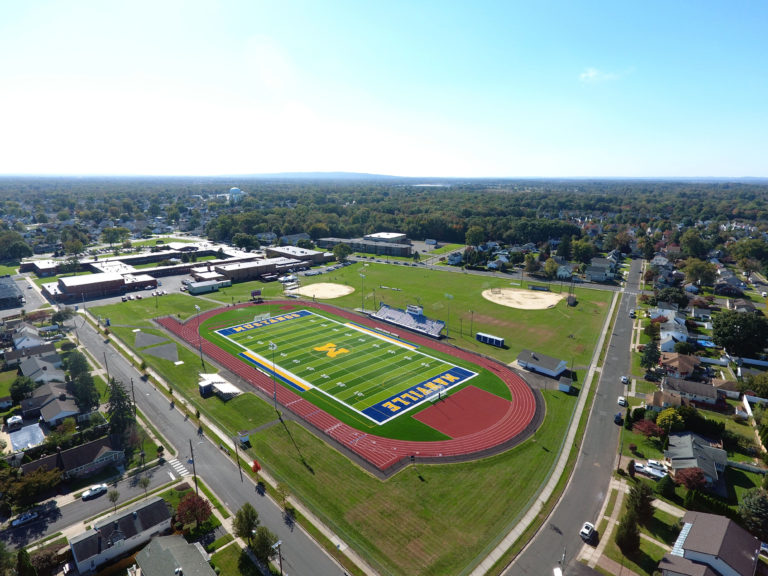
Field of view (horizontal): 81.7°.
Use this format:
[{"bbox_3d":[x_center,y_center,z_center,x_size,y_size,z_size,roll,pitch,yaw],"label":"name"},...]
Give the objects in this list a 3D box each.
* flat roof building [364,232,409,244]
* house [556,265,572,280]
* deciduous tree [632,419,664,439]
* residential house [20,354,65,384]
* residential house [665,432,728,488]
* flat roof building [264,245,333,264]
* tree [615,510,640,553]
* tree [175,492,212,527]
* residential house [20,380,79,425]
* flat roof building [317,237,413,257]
[{"bbox_3d":[1.750,-47.120,454.080,29.000,13.000,34.500,8,16,29],"label":"flat roof building"},{"bbox_3d":[132.910,-11.280,325.620,10.000,8.500,10.000,7,15,25],"label":"house"},{"bbox_3d":[74.804,39.401,125.289,7.900,4.500,7.900,0,14,0],"label":"deciduous tree"},{"bbox_3d":[-122.410,29.520,159.320,10.800,5.600,16.600,-13,19,-43],"label":"residential house"},{"bbox_3d":[77.660,42.420,110.530,12.600,6.200,15.300,9,16,31],"label":"residential house"},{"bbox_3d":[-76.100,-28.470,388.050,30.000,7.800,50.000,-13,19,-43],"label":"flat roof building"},{"bbox_3d":[48.765,47.102,87.766,4.500,7.600,4.500,0,14,0],"label":"tree"},{"bbox_3d":[-38.831,46.004,91.416,6.700,7.100,6.700,0,14,0],"label":"tree"},{"bbox_3d":[-101.960,35.430,135.640,13.000,5.300,23.000,-13,19,-43],"label":"residential house"},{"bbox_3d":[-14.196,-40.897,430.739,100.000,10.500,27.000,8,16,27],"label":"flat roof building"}]

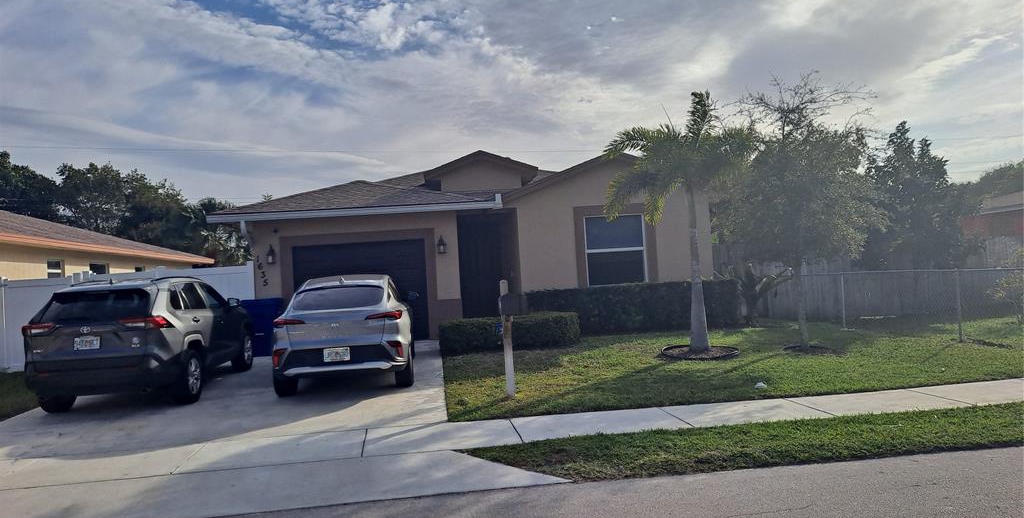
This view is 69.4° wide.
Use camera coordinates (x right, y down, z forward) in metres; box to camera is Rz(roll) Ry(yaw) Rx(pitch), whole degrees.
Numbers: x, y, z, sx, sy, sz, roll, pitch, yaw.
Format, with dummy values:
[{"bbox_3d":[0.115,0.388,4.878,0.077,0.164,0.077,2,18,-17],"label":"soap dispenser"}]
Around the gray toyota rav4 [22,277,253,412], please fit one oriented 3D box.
[{"bbox_3d":[-5.234,1.088,10.969,1.860,1.700,4.600,-3,0,-5],"label":"gray toyota rav4"}]

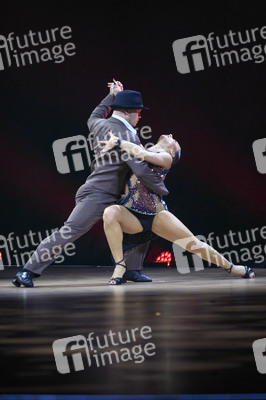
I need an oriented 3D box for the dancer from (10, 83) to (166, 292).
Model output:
[{"bbox_3d":[-0.333,-0.136,22.000,1.200,1.650,0.750,-2,3,-33],"label":"dancer"}]

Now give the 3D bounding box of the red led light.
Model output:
[{"bbox_3d":[0.270,0.518,24.300,0.170,0.150,0.160,1,3,6],"label":"red led light"}]

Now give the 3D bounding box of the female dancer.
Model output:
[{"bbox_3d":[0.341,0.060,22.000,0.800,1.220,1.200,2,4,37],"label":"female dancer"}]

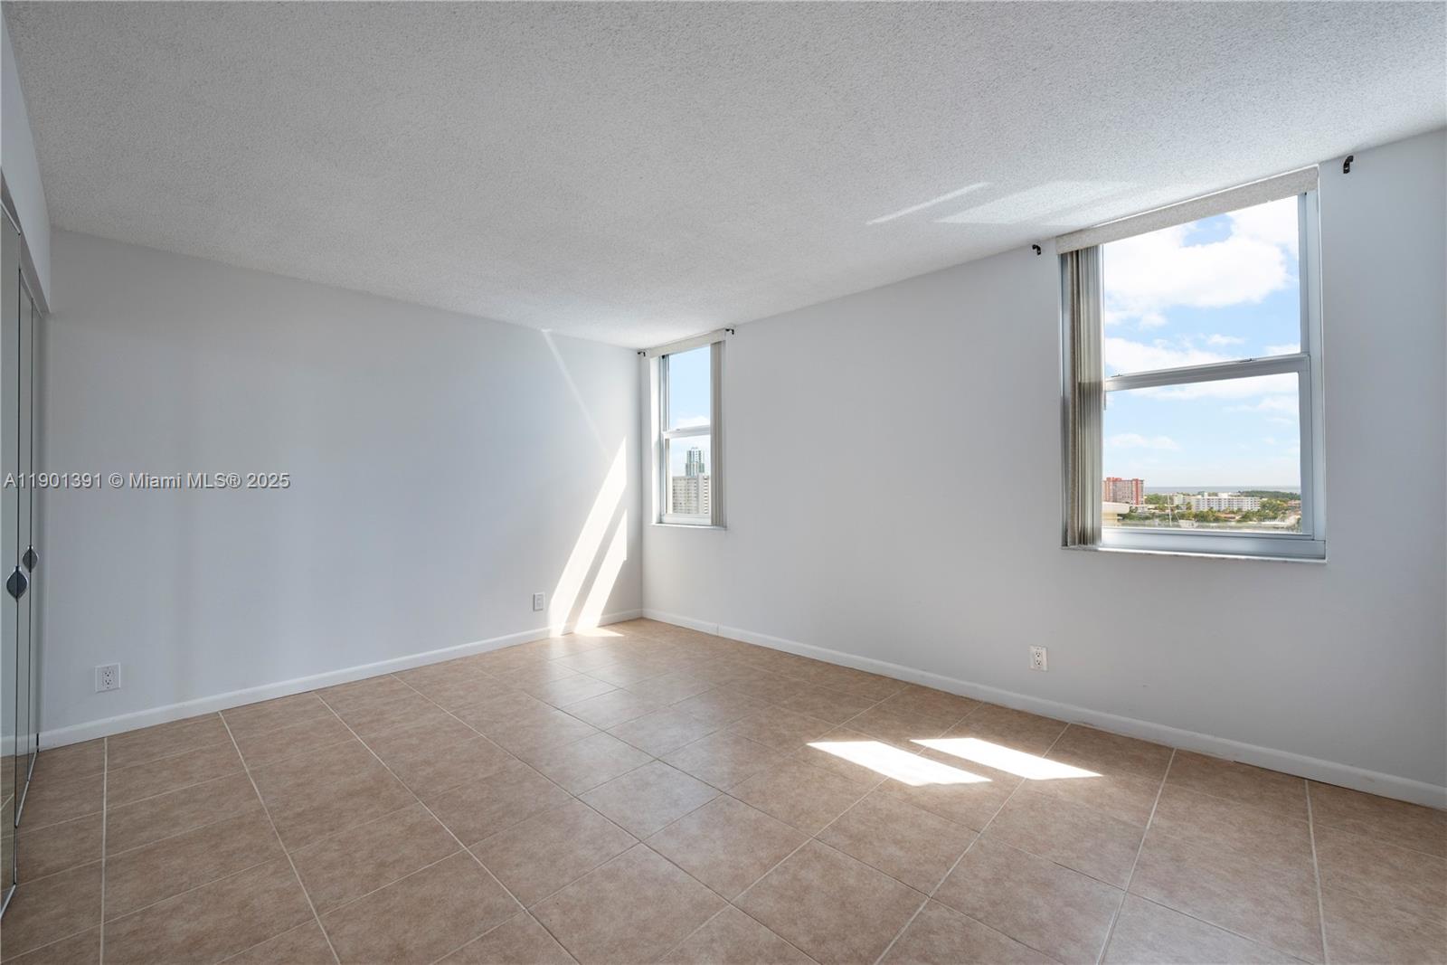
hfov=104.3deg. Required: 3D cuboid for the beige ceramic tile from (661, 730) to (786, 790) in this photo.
[{"bbox_3d":[-0.002,1.218,2.484,0.405,0.010,0.405,-1,0,43],"label":"beige ceramic tile"}]

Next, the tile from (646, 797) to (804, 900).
[{"bbox_3d":[0.015,1.215,1.905,0.405,0.010,0.405,-1,0,43],"label":"tile"}]

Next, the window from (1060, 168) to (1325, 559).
[{"bbox_3d":[2.055,-0.451,2.553,0.903,1.542,0.130,-1,0,43],"label":"window"}]

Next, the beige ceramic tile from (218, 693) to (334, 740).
[{"bbox_3d":[-2.321,1.232,2.949,0.400,0.010,0.400,-1,-1,43],"label":"beige ceramic tile"}]

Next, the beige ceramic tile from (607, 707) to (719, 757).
[{"bbox_3d":[-0.299,1.222,2.764,0.405,0.010,0.405,-1,0,43],"label":"beige ceramic tile"}]

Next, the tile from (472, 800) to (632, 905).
[{"bbox_3d":[-0.559,1.204,1.861,0.400,0.010,0.400,-1,-1,43],"label":"tile"}]

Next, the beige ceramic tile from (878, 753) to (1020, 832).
[{"bbox_3d":[0.874,1.208,2.219,0.405,0.010,0.405,-1,0,43],"label":"beige ceramic tile"}]

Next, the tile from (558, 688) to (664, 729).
[{"bbox_3d":[-0.596,1.218,3.010,0.400,0.010,0.400,-1,-1,43],"label":"tile"}]

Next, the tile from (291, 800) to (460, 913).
[{"bbox_3d":[-1.132,1.209,1.839,0.402,0.010,0.402,-1,-1,43],"label":"tile"}]

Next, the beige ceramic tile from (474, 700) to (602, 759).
[{"bbox_3d":[-0.877,1.228,2.748,0.405,0.010,0.405,-1,0,43],"label":"beige ceramic tile"}]

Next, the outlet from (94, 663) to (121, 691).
[{"bbox_3d":[-2.990,0.952,2.735,0.008,0.120,0.076,-1,-1,43],"label":"outlet"}]

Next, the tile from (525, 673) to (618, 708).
[{"bbox_3d":[-0.891,1.220,3.279,0.402,0.010,0.402,-1,-1,43],"label":"tile"}]

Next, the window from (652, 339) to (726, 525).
[{"bbox_3d":[-0.270,-0.412,4.750,0.901,1.542,0.130,-1,0,43],"label":"window"}]

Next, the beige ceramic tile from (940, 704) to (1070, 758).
[{"bbox_3d":[1.435,1.205,2.814,0.405,0.010,0.405,-1,0,43],"label":"beige ceramic tile"}]

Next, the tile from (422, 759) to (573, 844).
[{"bbox_3d":[-0.853,1.210,2.140,0.400,0.010,0.400,-1,-1,43],"label":"tile"}]

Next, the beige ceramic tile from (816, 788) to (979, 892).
[{"bbox_3d":[0.589,1.194,1.902,0.400,0.010,0.400,-1,-1,43],"label":"beige ceramic tile"}]

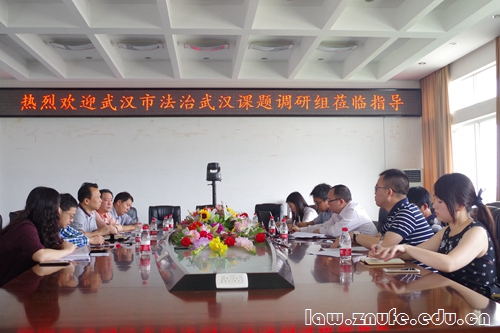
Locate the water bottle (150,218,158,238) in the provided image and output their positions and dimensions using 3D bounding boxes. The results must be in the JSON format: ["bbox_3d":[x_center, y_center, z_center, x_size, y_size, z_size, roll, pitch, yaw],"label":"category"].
[{"bbox_3d":[-0.915,0.577,4.770,0.062,0.185,0.062,0,-4,0],"label":"water bottle"}]

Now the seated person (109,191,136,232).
[{"bbox_3d":[-1.386,0.867,5.350,0.650,1.180,0.500,-1,-4,12],"label":"seated person"}]

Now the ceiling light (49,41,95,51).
[{"bbox_3d":[-2.925,-2.014,8.250,0.750,0.120,0.270,0,-4,-5],"label":"ceiling light"}]

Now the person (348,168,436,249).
[{"bbox_3d":[0.912,0.654,3.289,0.760,1.275,0.520,-2,-4,9],"label":"person"}]

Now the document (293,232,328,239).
[{"bbox_3d":[0.521,0.605,4.380,0.300,0.015,0.250,-1,-4,-5],"label":"document"}]

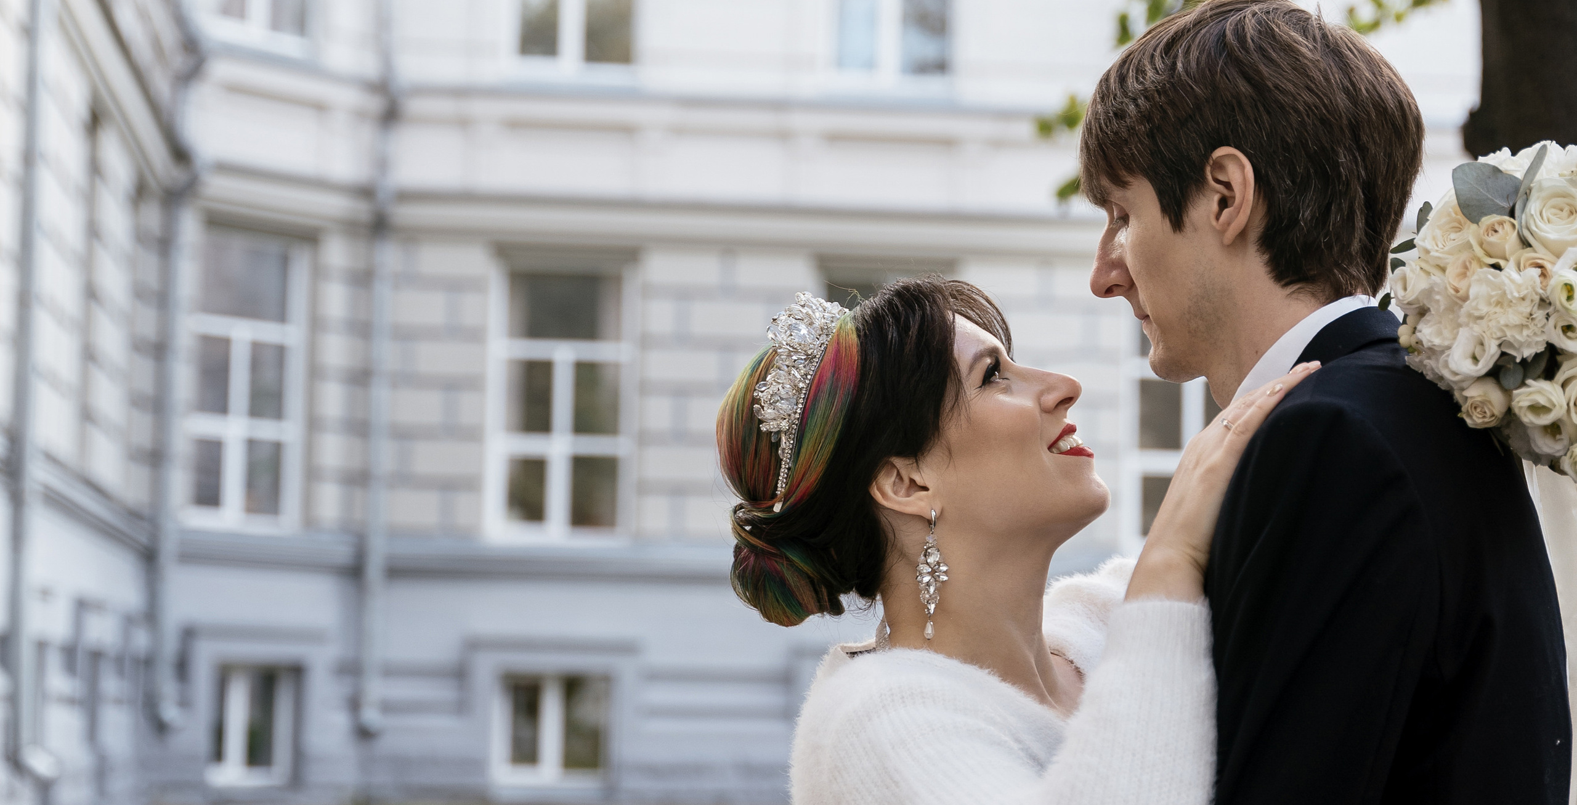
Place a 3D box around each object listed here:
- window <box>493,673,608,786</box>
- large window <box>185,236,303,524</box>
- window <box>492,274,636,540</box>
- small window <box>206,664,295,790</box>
[{"bbox_3d":[-2.244,3.122,31.269,1.072,1.061,0.200,2,-6,-6],"label":"window"},{"bbox_3d":[-5.000,-0.213,30.273,0.200,2.657,1.137,-3,-7,39],"label":"large window"},{"bbox_3d":[-2.166,0.011,31.577,1.276,2.514,0.200,2,-6,-6],"label":"window"},{"bbox_3d":[-4.915,2.987,30.140,0.200,1.115,0.847,-3,-7,39],"label":"small window"}]

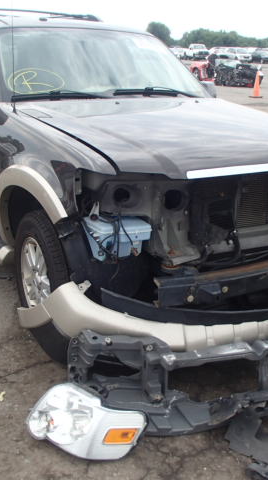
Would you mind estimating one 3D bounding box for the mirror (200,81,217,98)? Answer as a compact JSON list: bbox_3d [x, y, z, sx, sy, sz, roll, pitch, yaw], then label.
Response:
[{"bbox_3d":[0.522,-1.173,4.028,0.270,0.180,0.140,-13,24,-32],"label":"mirror"}]

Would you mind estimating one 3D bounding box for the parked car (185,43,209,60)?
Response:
[{"bbox_3d":[8.820,-25.919,71.970,1.980,1.950,5.600,-2,20,-7],"label":"parked car"}]

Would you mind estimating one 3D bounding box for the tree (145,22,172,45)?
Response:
[{"bbox_3d":[5.736,-45.437,116.450,6.000,7.000,6.000,1,20,0],"label":"tree"}]

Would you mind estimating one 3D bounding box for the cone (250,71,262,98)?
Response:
[{"bbox_3d":[4.310,-5.464,18.101,0.390,0.900,0.390,5,21,12],"label":"cone"}]

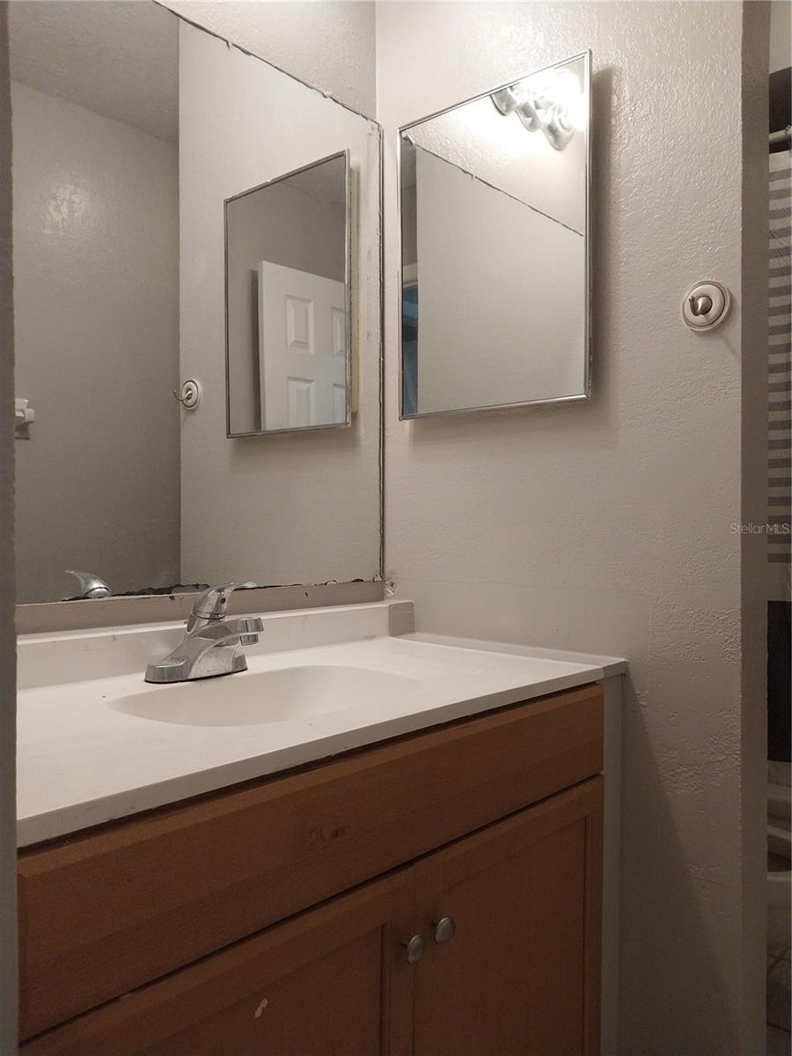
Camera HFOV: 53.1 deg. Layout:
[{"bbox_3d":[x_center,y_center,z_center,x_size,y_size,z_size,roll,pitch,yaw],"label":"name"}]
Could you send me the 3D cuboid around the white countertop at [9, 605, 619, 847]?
[{"bbox_3d":[-0.160,0.194,1.117,0.551,0.084,0.979,0,0,42],"label":"white countertop"}]

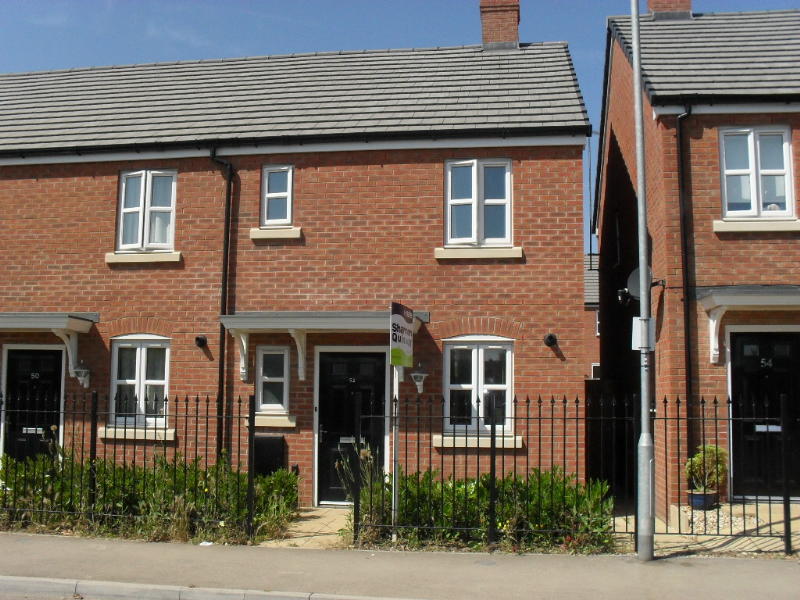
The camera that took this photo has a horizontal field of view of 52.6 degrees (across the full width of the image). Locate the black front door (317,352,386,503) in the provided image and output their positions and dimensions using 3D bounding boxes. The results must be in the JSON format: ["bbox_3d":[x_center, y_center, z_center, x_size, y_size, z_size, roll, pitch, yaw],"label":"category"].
[{"bbox_3d":[-0.634,1.673,10.598,0.904,1.966,0.070,0,-5,9],"label":"black front door"}]

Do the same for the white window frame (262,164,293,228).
[{"bbox_3d":[-1.674,-1.405,11.023,0.443,0.872,0.090,0,-5,9],"label":"white window frame"}]

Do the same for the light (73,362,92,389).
[{"bbox_3d":[-4.347,1.020,11.045,0.235,0.390,0.250,0,-5,9],"label":"light"}]

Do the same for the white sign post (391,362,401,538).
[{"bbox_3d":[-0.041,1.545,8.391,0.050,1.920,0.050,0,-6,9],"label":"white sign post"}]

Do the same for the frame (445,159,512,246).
[{"bbox_3d":[1.028,-1.260,10.568,0.890,1.173,0.100,0,-5,9],"label":"frame"}]

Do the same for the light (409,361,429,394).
[{"bbox_3d":[0.247,0.991,10.313,0.242,0.412,0.250,0,-5,9],"label":"light"}]

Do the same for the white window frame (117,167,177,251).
[{"bbox_3d":[-3.541,-1.249,11.297,0.869,1.154,0.100,0,-5,9],"label":"white window frame"}]

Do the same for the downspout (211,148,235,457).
[{"bbox_3d":[-2.432,0.296,10.792,0.220,4.746,0.250,0,-5,9],"label":"downspout"}]

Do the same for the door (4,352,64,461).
[{"bbox_3d":[-5.147,1.683,11.318,0.849,1.978,0.070,0,-5,9],"label":"door"}]

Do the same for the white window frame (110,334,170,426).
[{"bbox_3d":[-3.568,1.109,11.106,0.859,1.270,0.090,0,-5,9],"label":"white window frame"}]

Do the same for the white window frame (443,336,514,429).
[{"bbox_3d":[1.008,1.084,10.376,0.904,1.270,0.090,0,-5,9],"label":"white window frame"}]

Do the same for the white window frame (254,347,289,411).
[{"bbox_3d":[-1.693,1.067,10.810,0.476,0.891,0.090,0,-5,9],"label":"white window frame"}]

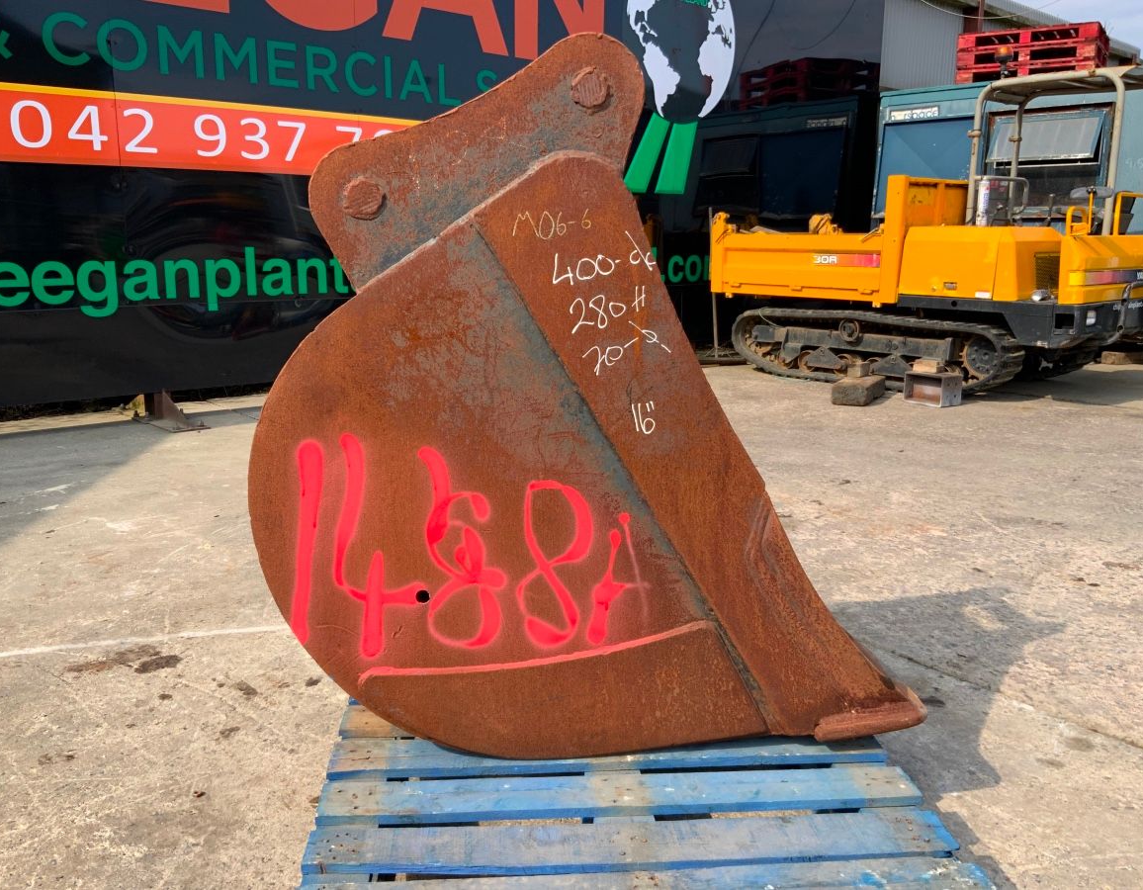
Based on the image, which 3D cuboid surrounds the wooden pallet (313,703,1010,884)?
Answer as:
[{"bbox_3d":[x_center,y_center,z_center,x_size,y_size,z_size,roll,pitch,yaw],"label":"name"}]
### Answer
[{"bbox_3d":[0.069,0.621,1.867,1.000,0.157,1.200,0,12,-5],"label":"wooden pallet"}]

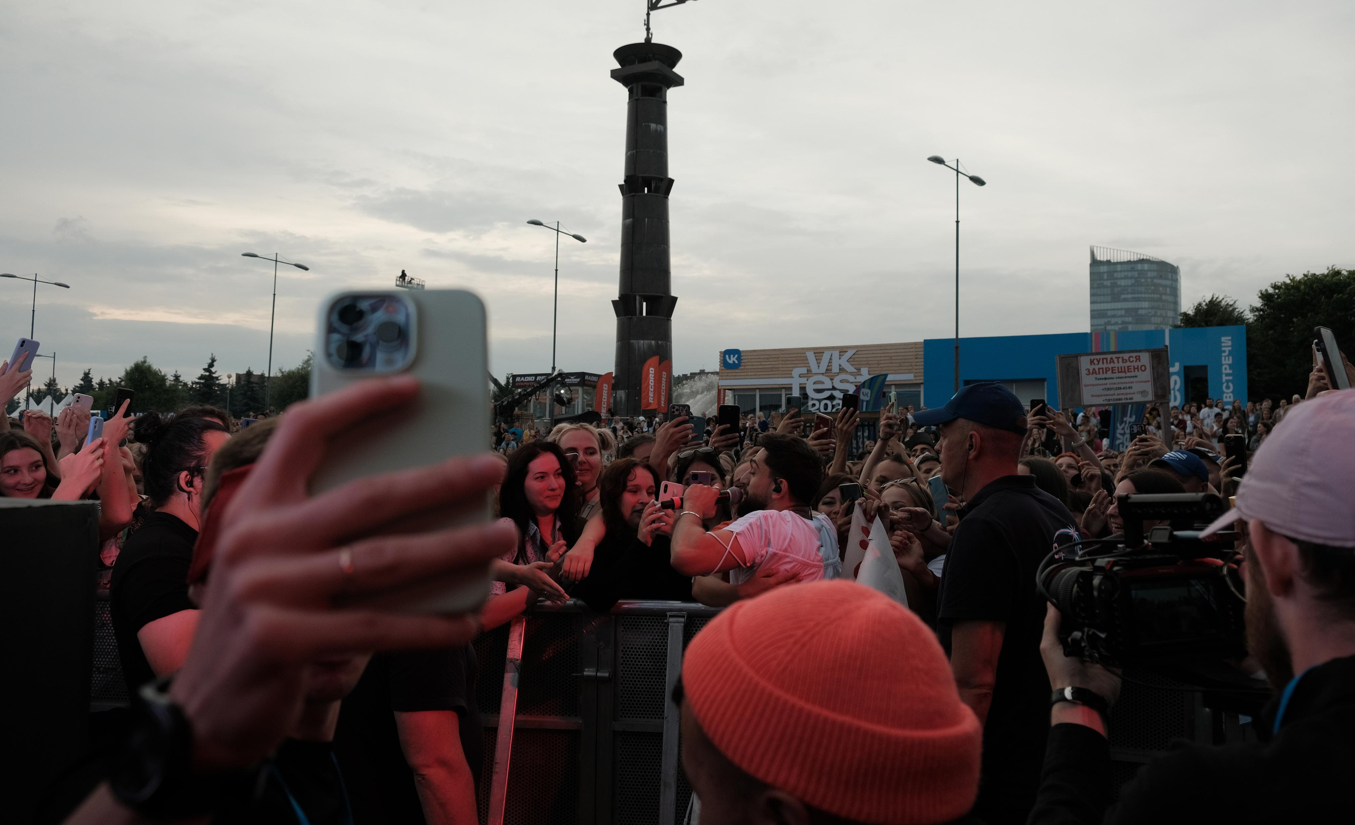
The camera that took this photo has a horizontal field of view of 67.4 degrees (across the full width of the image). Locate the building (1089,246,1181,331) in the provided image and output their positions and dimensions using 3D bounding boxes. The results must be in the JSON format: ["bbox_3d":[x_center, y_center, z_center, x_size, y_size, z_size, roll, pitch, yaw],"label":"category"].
[{"bbox_3d":[219.644,-26.455,486.544,39.000,108.000,30.000,0,-4,12],"label":"building"}]

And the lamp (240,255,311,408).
[{"bbox_3d":[-20.187,-2.967,50.700,0.400,10.120,3.500,-1,-4,31],"label":"lamp"}]

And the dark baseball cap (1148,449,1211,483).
[{"bbox_3d":[2.072,0.221,4.200,0.180,0.125,0.250,12,-4,41],"label":"dark baseball cap"}]

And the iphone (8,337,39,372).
[{"bbox_3d":[-2.243,-0.183,3.480,0.011,0.151,0.076,36,12,28],"label":"iphone"}]

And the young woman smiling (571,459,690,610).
[{"bbox_3d":[-0.171,0.979,3.498,0.520,1.640,0.450,3,-4,-25],"label":"young woman smiling"}]

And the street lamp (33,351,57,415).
[{"bbox_3d":[-87.144,-3.279,140.000,3.000,10.000,0.400,4,-5,-37],"label":"street lamp"}]

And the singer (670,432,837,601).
[{"bbox_3d":[0.241,0.869,2.952,0.530,1.620,0.480,4,-5,-43],"label":"singer"}]

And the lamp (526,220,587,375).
[{"bbox_3d":[-5.155,-3.082,42.703,0.400,10.010,3.500,-1,-4,33],"label":"lamp"}]

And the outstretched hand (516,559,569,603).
[{"bbox_3d":[-0.422,0.523,3.150,0.175,0.100,0.070,30,0,21],"label":"outstretched hand"}]

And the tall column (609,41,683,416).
[{"bbox_3d":[-1.752,-8.191,50.386,3.300,20.660,3.300,1,-3,0],"label":"tall column"}]

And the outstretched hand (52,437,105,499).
[{"bbox_3d":[-1.591,0.147,2.700,0.130,0.155,0.090,0,-4,24],"label":"outstretched hand"}]

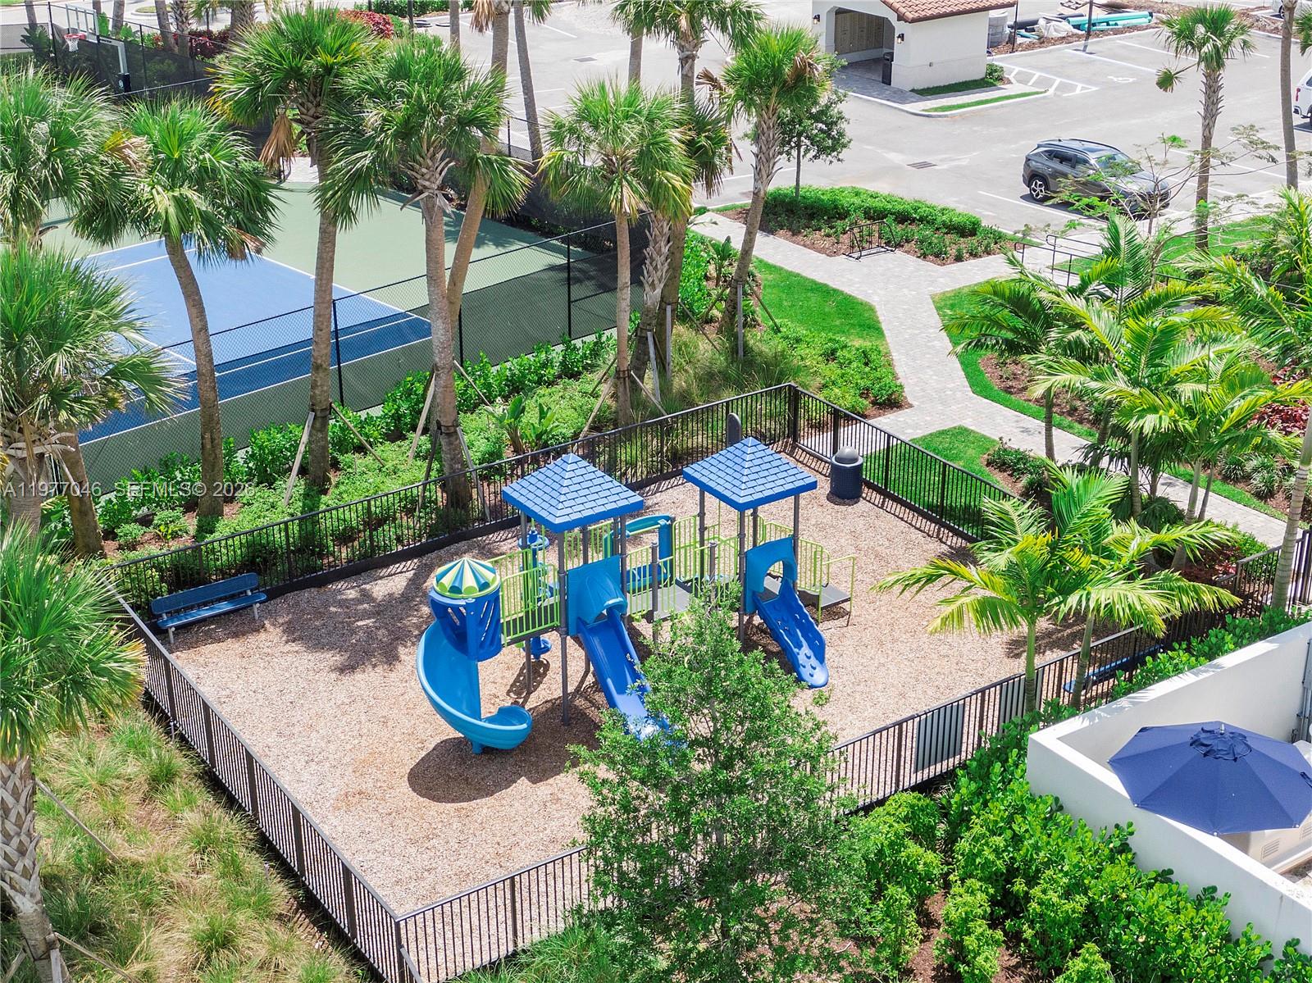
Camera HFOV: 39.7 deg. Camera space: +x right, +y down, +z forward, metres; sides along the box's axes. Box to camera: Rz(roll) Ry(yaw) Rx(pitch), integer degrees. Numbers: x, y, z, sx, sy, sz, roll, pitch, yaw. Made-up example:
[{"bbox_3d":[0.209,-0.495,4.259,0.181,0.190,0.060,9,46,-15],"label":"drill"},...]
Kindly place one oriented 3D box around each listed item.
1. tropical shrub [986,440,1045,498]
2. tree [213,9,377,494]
[{"bbox_3d":[6.972,-0.476,34.666,0.800,0.500,1.400,-16,30,-31],"label":"tropical shrub"},{"bbox_3d":[-6.137,-3.953,32.530,2.950,8.950,2.950,0,25,0],"label":"tree"}]

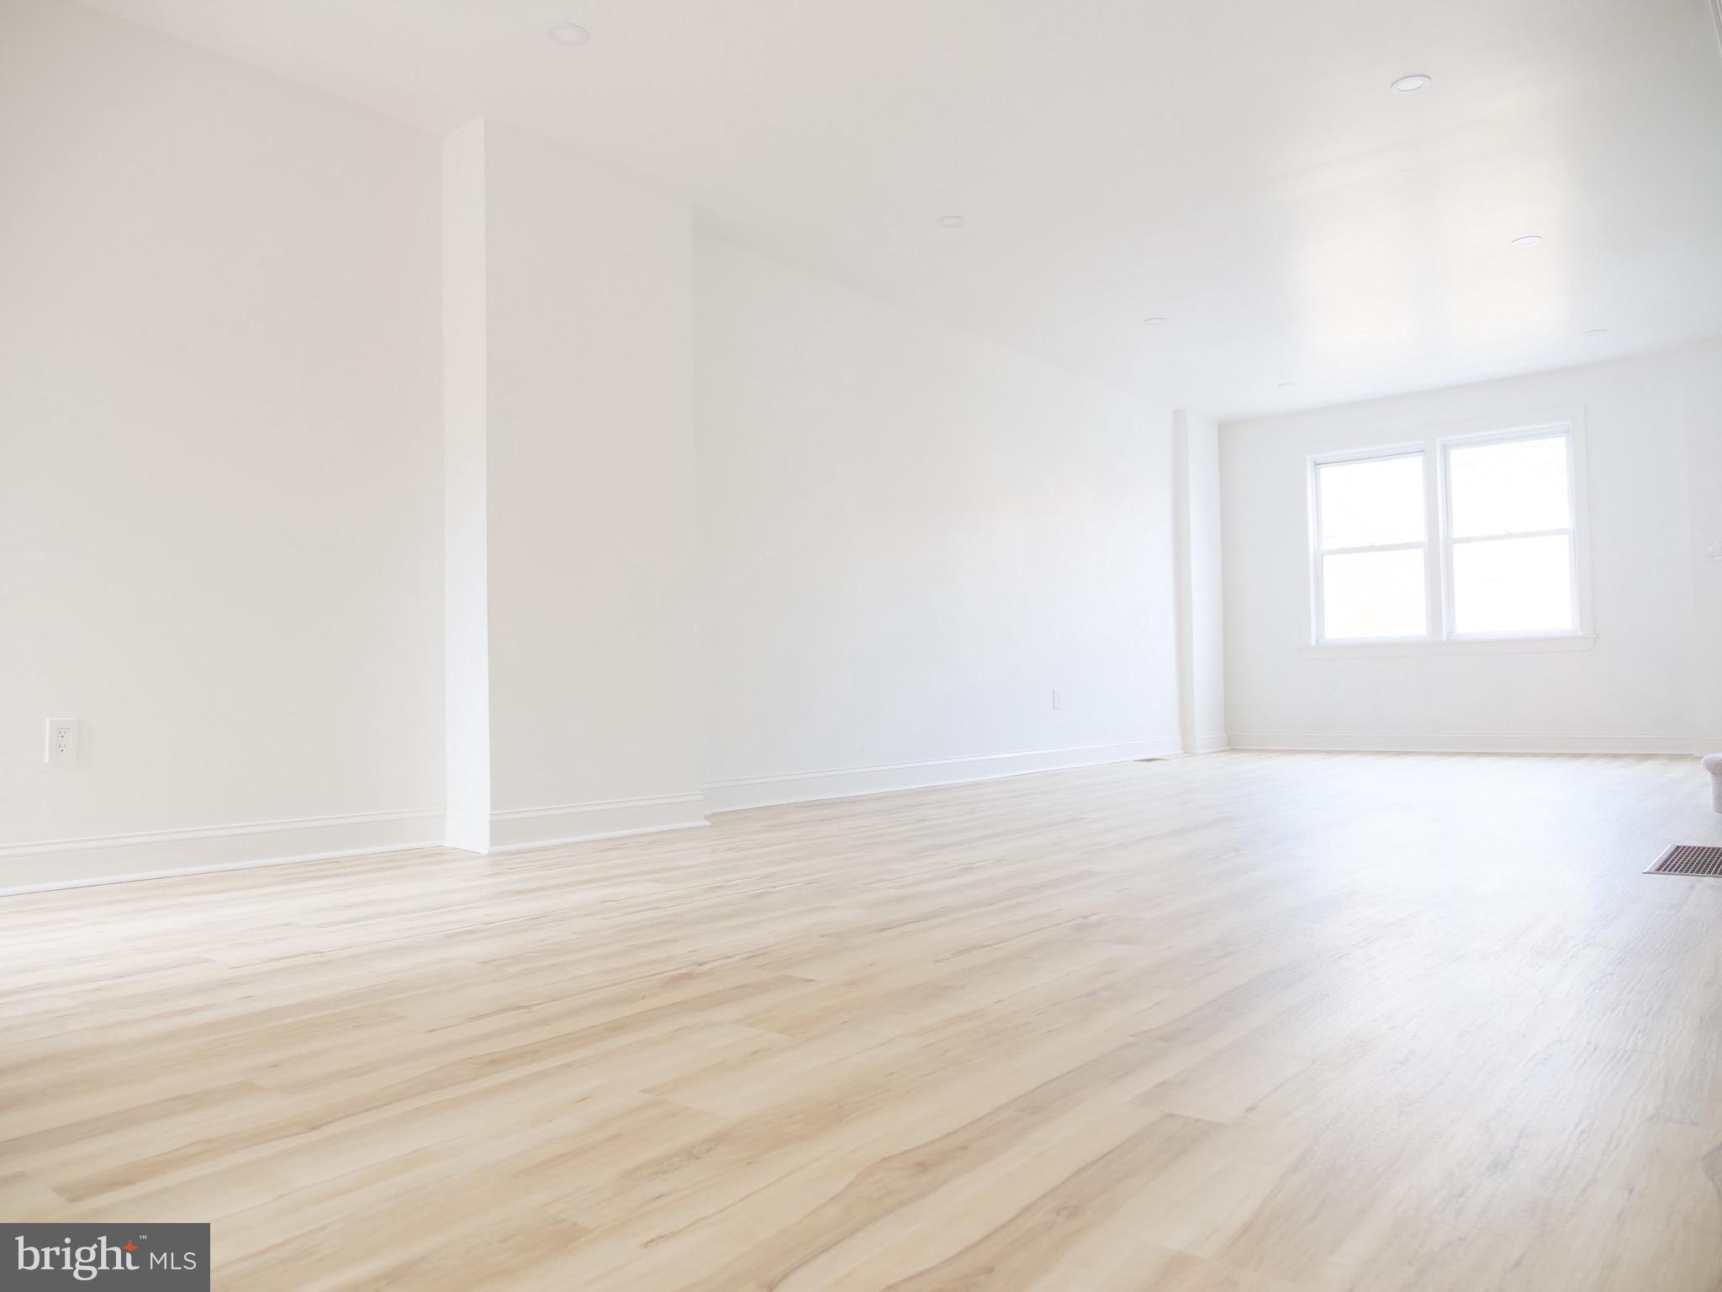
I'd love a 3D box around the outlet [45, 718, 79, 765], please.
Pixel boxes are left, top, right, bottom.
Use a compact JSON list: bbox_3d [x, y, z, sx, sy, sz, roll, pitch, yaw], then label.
[{"bbox_3d":[-2.246,0.266,3.360,0.009,0.128,0.081,-3,-2,40],"label":"outlet"}]

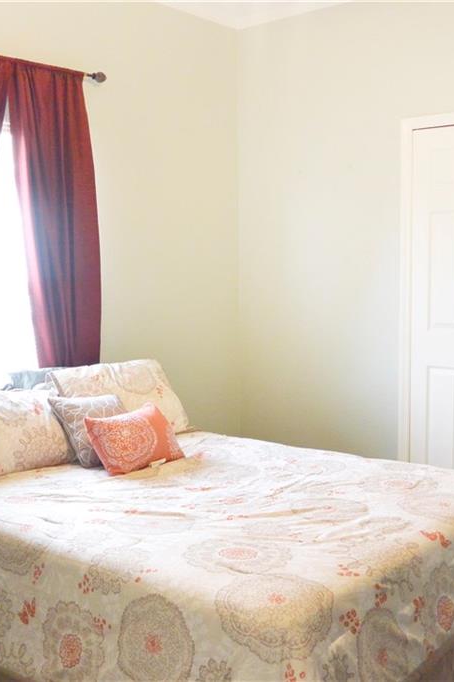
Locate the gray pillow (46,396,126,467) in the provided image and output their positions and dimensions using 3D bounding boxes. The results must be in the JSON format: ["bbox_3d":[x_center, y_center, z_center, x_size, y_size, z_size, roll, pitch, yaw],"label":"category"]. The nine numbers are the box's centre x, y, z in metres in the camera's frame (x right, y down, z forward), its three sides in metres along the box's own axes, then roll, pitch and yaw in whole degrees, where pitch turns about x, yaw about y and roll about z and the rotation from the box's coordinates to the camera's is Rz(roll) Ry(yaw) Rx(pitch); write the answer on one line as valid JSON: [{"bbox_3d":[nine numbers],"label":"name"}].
[{"bbox_3d":[-0.553,0.360,3.461,0.400,0.400,0.150,-2,-40,-51],"label":"gray pillow"}]

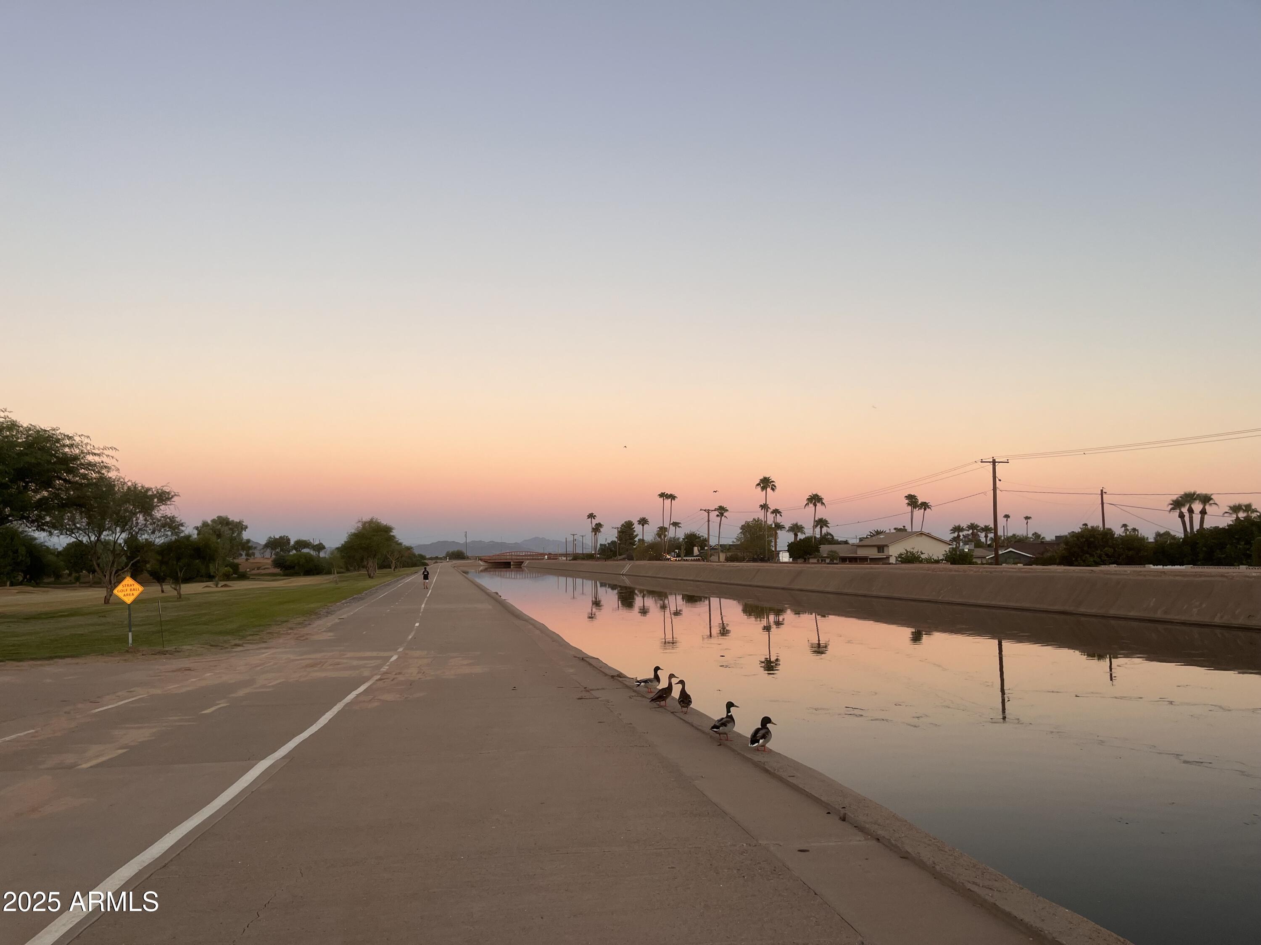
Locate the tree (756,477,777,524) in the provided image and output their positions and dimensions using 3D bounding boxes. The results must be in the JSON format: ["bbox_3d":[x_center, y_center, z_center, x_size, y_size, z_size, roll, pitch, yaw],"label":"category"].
[{"bbox_3d":[20.425,7.685,141.361,3.000,14.098,3.000,-1,-5,8],"label":"tree"}]

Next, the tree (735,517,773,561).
[{"bbox_3d":[24.901,13.735,190.000,7.800,9.000,7.500,0,-5,0],"label":"tree"}]

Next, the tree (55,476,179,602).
[{"bbox_3d":[-30.260,3.961,56.000,7.600,7.600,7.200,0,-5,0],"label":"tree"}]

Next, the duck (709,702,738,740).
[{"bbox_3d":[0.949,2.490,9.500,0.400,0.390,0.180,4,-7,-40],"label":"duck"}]

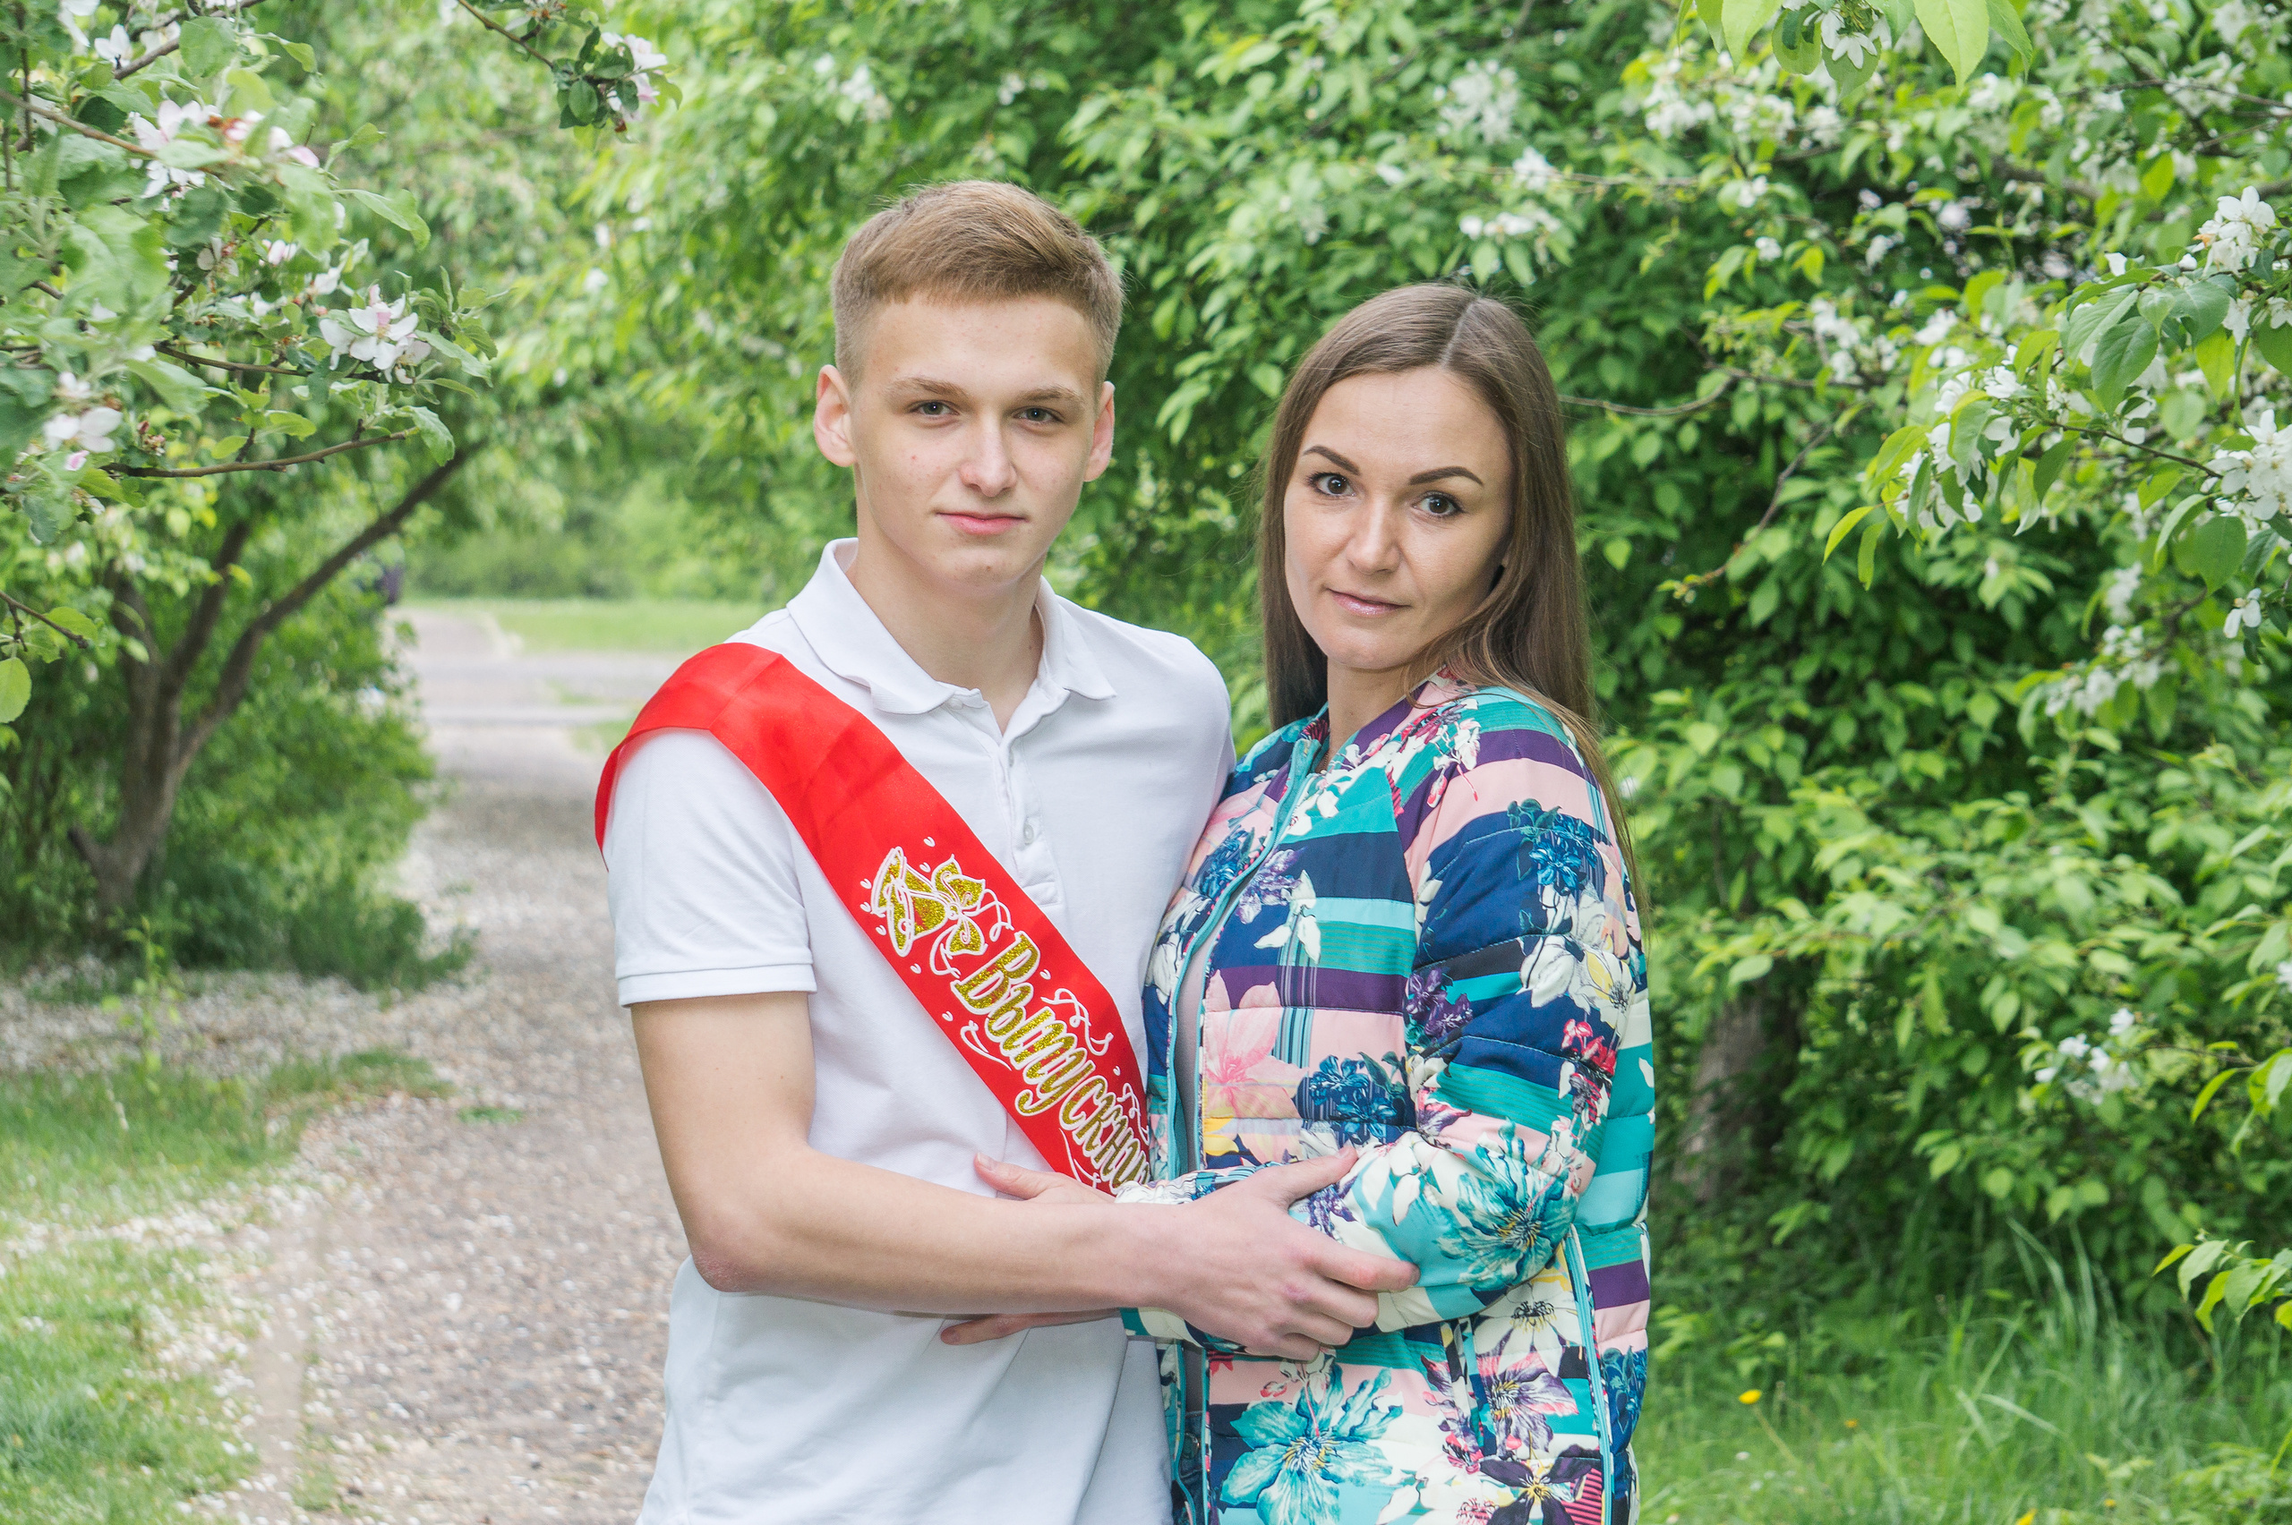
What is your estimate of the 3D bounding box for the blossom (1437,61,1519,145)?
[{"bbox_3d":[0.464,-0.921,8.800,0.115,0.115,0.100,0,3,3],"label":"blossom"}]

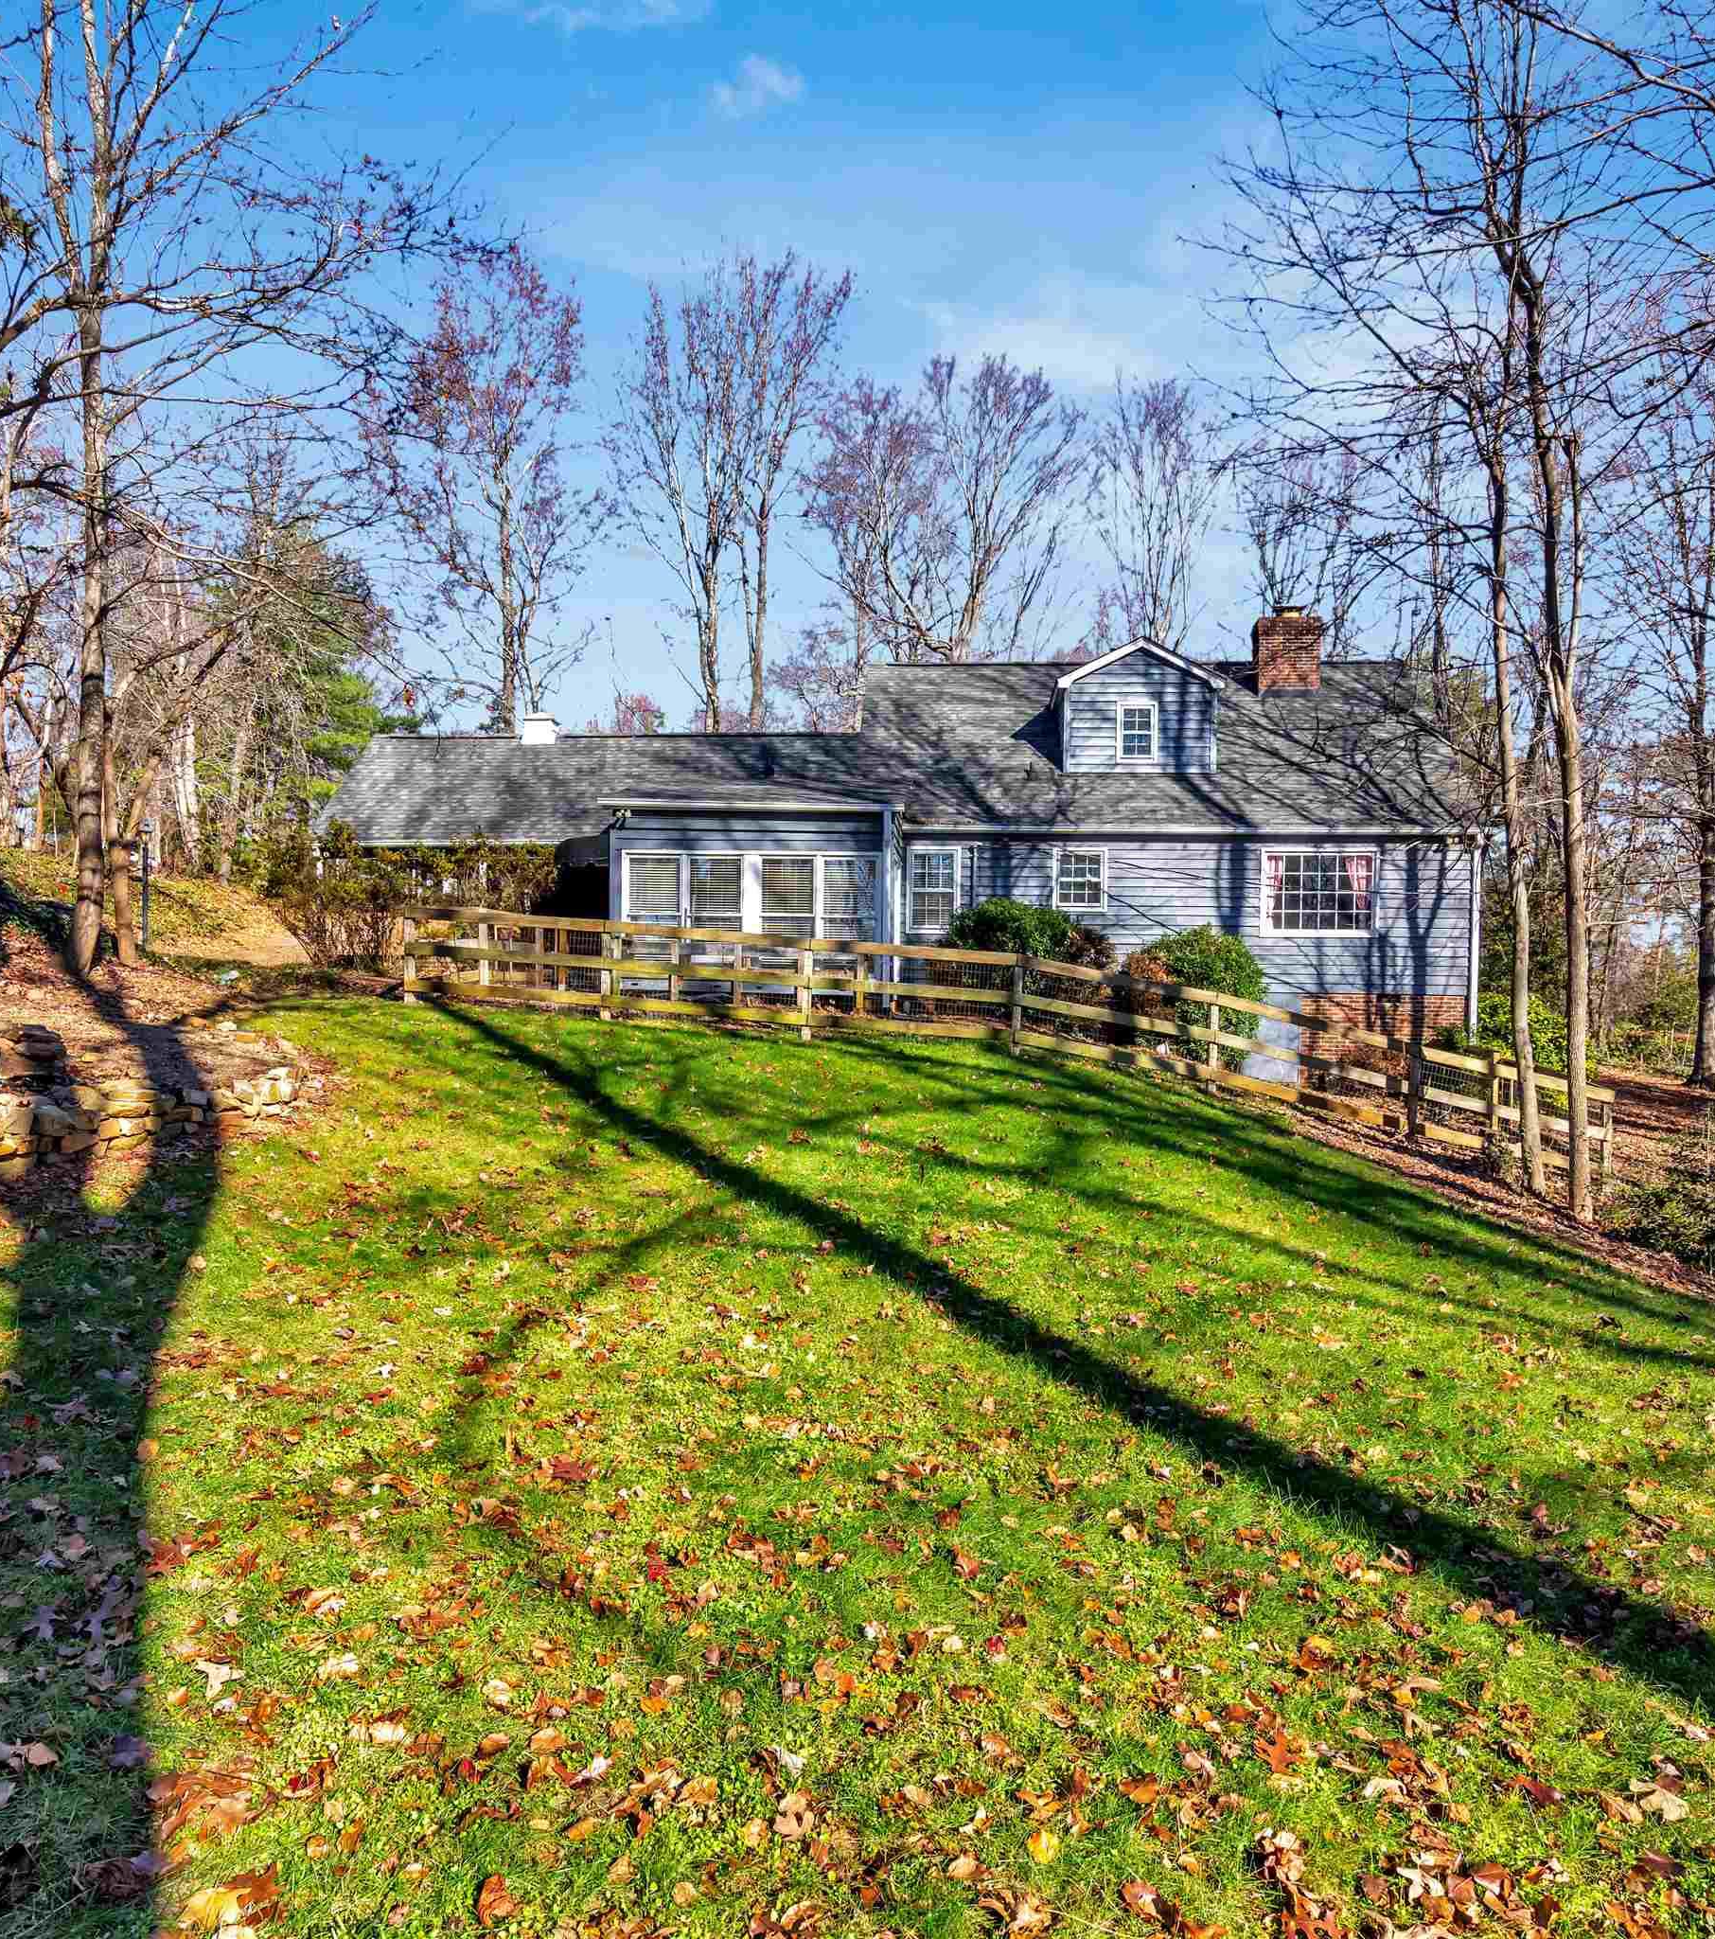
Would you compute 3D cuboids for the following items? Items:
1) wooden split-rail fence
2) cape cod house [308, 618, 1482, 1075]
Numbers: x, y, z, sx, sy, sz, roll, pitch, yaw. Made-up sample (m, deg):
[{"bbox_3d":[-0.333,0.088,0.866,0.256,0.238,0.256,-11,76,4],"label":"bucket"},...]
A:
[{"bbox_3d":[1.525,0.780,15.797,14.809,2.886,0.500,1,2,5],"label":"wooden split-rail fence"},{"bbox_3d":[-0.146,-2.454,22.914,20.102,7.891,11.199,1,2,6],"label":"cape cod house"}]

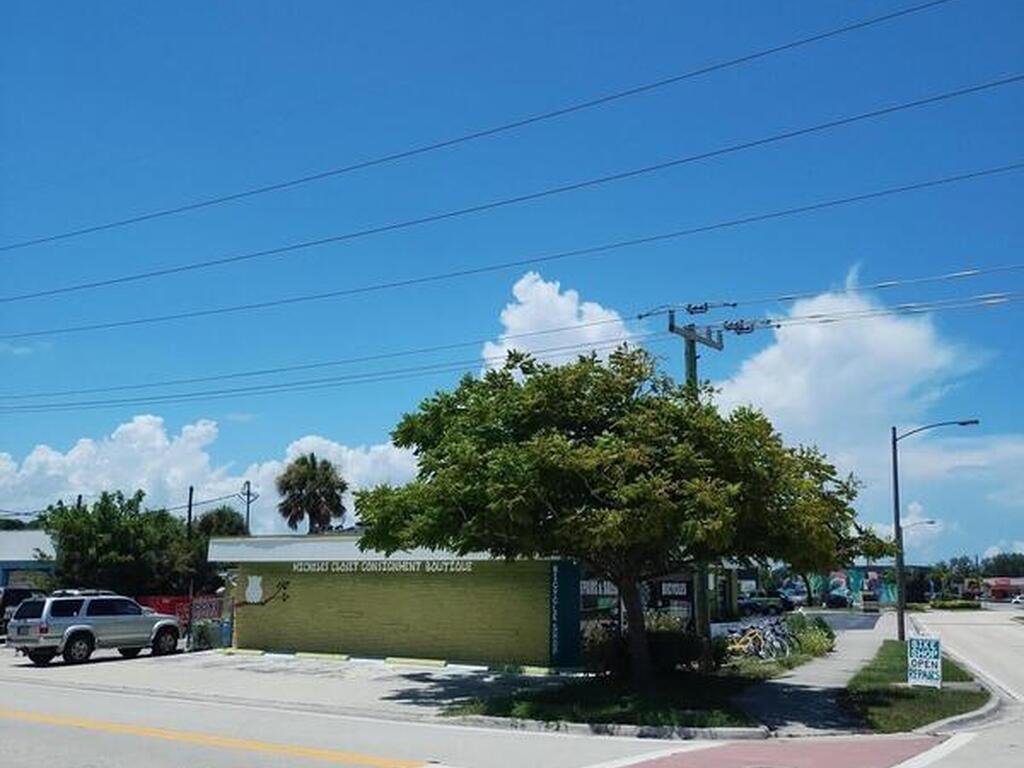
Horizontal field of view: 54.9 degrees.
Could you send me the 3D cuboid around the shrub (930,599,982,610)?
[{"bbox_3d":[42.376,21.069,94.000,4.500,1.100,2.200,-5,-13,23],"label":"shrub"}]

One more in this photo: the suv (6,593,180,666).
[{"bbox_3d":[-11.150,6.540,26.650,1.760,1.750,4.520,-8,-14,33],"label":"suv"}]

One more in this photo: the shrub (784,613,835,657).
[{"bbox_3d":[8.679,7.137,28.341,1.300,1.200,1.500,-4,-13,20],"label":"shrub"}]

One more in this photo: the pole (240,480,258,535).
[{"bbox_3d":[-23.470,14.250,86.920,1.900,11.500,0.500,3,-12,-15],"label":"pole"}]

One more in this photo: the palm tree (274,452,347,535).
[{"bbox_3d":[-9.840,7.490,47.470,3.600,8.450,3.600,3,-12,-12],"label":"palm tree"}]

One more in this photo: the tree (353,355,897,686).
[{"bbox_3d":[2.143,2.397,18.609,9.900,6.450,9.200,-1,-12,6],"label":"tree"}]

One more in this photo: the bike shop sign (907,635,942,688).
[{"bbox_3d":[7.705,5.159,18.538,0.620,0.950,0.450,-5,-13,23],"label":"bike shop sign"}]

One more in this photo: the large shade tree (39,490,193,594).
[{"bbox_3d":[-15.280,6.820,37.390,5.900,5.600,5.300,5,-13,-21],"label":"large shade tree"}]

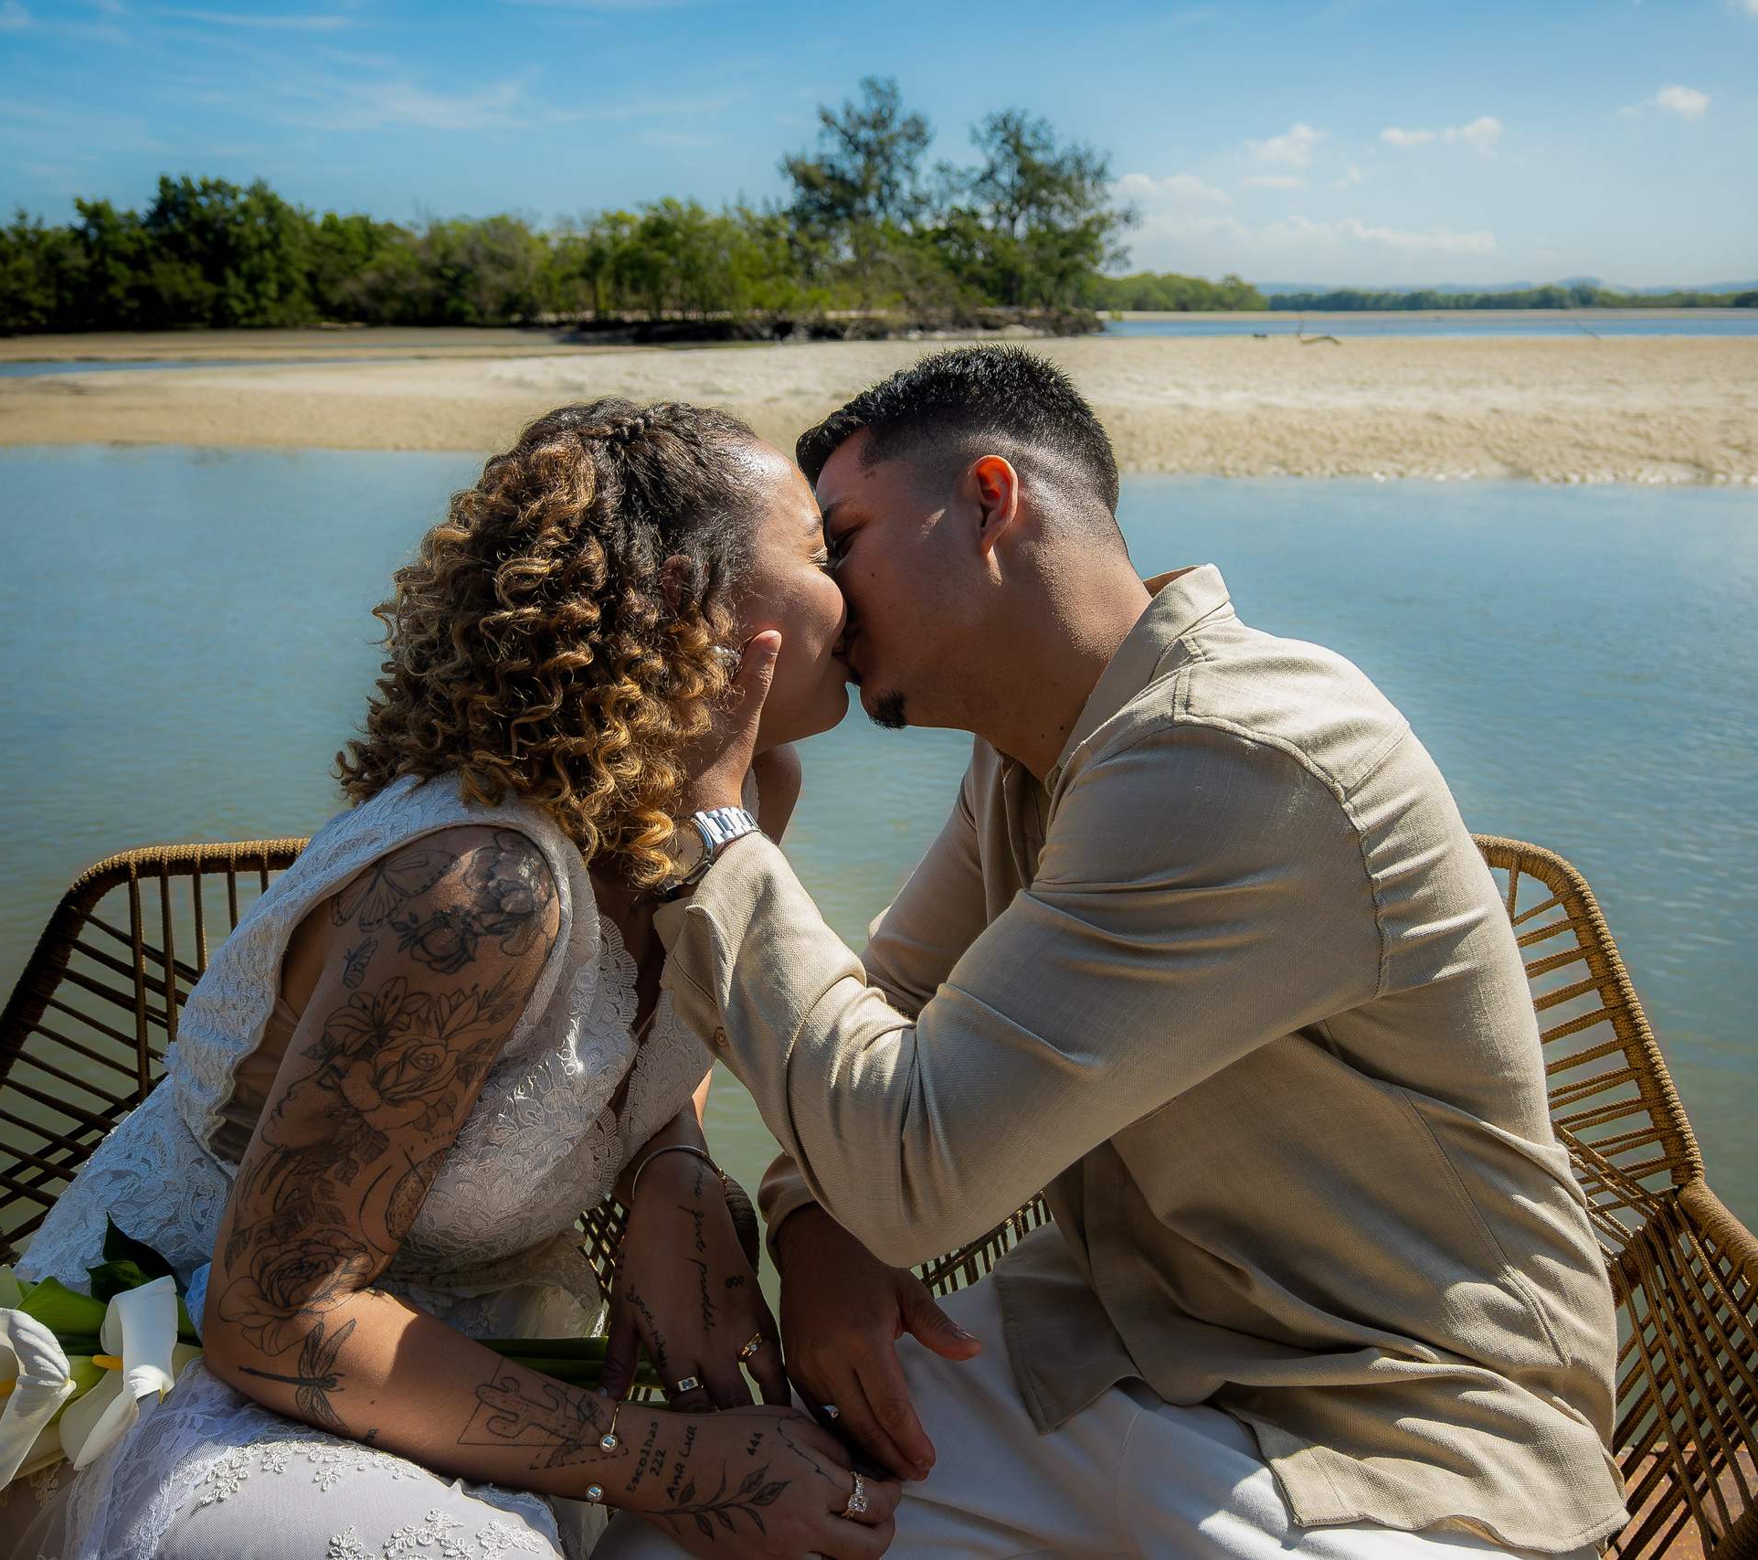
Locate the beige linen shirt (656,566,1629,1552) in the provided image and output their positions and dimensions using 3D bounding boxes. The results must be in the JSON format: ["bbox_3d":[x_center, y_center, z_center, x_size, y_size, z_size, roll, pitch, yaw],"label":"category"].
[{"bbox_3d":[0.189,0.209,1.253,0.603,0.694,0.520,-13,15,1],"label":"beige linen shirt"}]

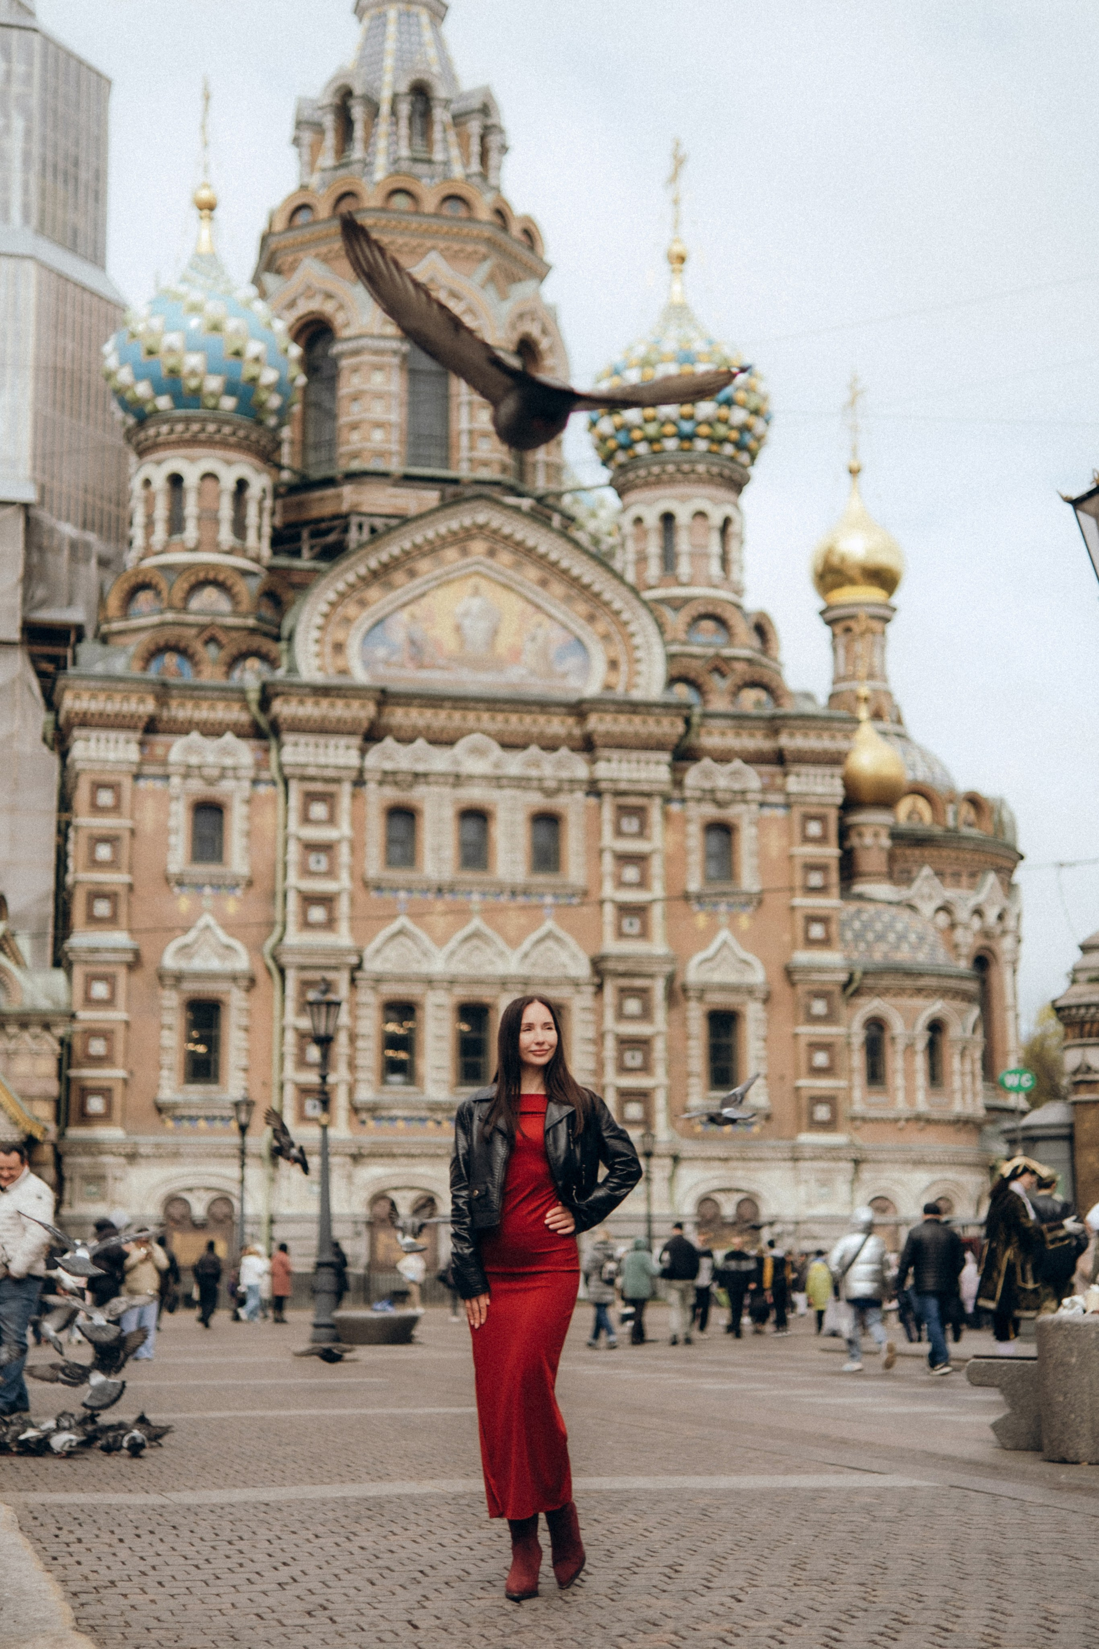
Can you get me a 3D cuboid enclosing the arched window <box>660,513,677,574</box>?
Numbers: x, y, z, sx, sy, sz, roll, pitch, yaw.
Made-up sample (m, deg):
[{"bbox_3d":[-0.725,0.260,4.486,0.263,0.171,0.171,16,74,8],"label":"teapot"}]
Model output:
[{"bbox_3d":[4.687,-11.080,90.530,0.627,2.551,0.300,-4,-12,16],"label":"arched window"}]

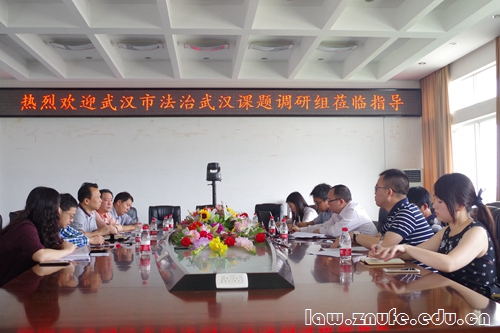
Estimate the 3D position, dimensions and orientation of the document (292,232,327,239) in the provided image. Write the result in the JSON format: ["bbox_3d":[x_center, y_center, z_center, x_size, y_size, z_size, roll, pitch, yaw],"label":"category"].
[{"bbox_3d":[0.521,0.605,4.380,0.300,0.015,0.250,-1,-4,-5],"label":"document"}]

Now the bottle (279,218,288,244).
[{"bbox_3d":[0.261,0.491,3.803,0.061,0.177,0.061,-1,-4,-5],"label":"bottle"}]

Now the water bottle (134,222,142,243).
[{"bbox_3d":[-0.869,0.525,3.905,0.061,0.177,0.061,-1,-4,-5],"label":"water bottle"}]

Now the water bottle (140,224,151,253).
[{"bbox_3d":[-0.632,0.452,3.029,0.061,0.177,0.061,-1,-4,-5],"label":"water bottle"}]

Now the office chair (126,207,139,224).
[{"bbox_3d":[-1.469,1.011,6.250,0.620,1.010,0.560,-4,-5,44],"label":"office chair"}]

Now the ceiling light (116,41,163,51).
[{"bbox_3d":[-2.044,-2.255,9.435,0.860,0.130,0.320,-1,-4,-5],"label":"ceiling light"}]

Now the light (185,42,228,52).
[{"bbox_3d":[-0.813,-2.274,9.505,0.860,0.130,0.320,-1,-4,-5],"label":"light"}]

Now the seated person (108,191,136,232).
[{"bbox_3d":[-1.386,0.867,5.350,0.650,1.180,0.500,-1,-4,12],"label":"seated person"}]

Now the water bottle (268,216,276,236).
[{"bbox_3d":[0.197,0.531,4.423,0.061,0.177,0.061,-1,-4,-5],"label":"water bottle"}]

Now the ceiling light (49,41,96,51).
[{"bbox_3d":[-2.925,-2.014,8.250,0.750,0.120,0.270,0,-4,-5],"label":"ceiling light"}]

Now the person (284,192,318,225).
[{"bbox_3d":[0.591,0.851,5.313,0.660,1.151,0.460,-1,-4,-2],"label":"person"}]

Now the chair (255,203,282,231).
[{"bbox_3d":[0.276,1.062,7.250,0.560,1.020,0.620,-1,-4,14],"label":"chair"}]

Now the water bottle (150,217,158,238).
[{"bbox_3d":[-0.915,0.577,4.770,0.062,0.185,0.062,0,-4,0],"label":"water bottle"}]

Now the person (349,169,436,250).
[{"bbox_3d":[0.912,0.654,3.289,0.760,1.275,0.520,-2,-4,9],"label":"person"}]

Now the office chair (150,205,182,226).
[{"bbox_3d":[-1.220,1.071,7.200,0.560,1.010,0.620,0,-4,-10],"label":"office chair"}]

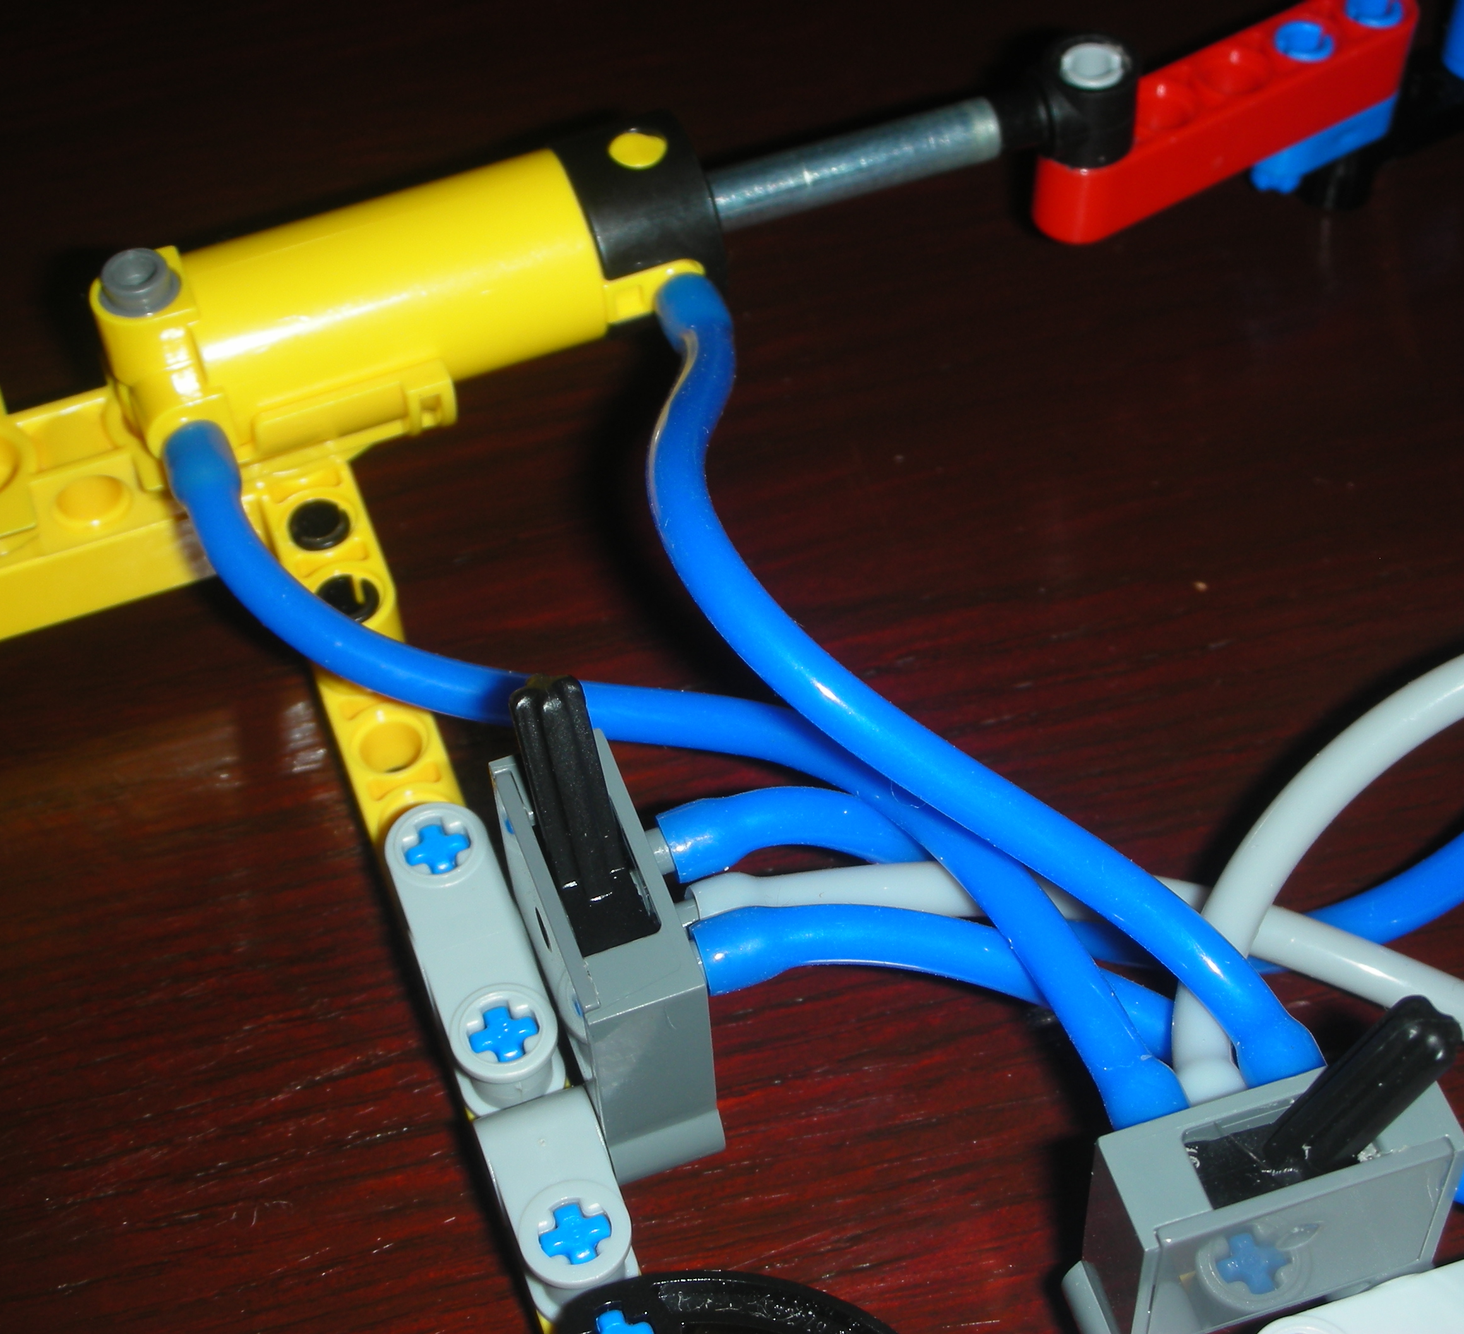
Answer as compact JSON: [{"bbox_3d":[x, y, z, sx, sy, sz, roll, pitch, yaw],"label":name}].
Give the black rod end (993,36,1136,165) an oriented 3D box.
[{"bbox_3d":[0.027,-0.045,0.254,0.013,0.008,0.007,-16,54,-14],"label":"black rod end"}]

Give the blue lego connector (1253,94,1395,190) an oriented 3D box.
[{"bbox_3d":[0.052,-0.048,0.277,0.016,0.008,0.007,-28,58,-22],"label":"blue lego connector"}]

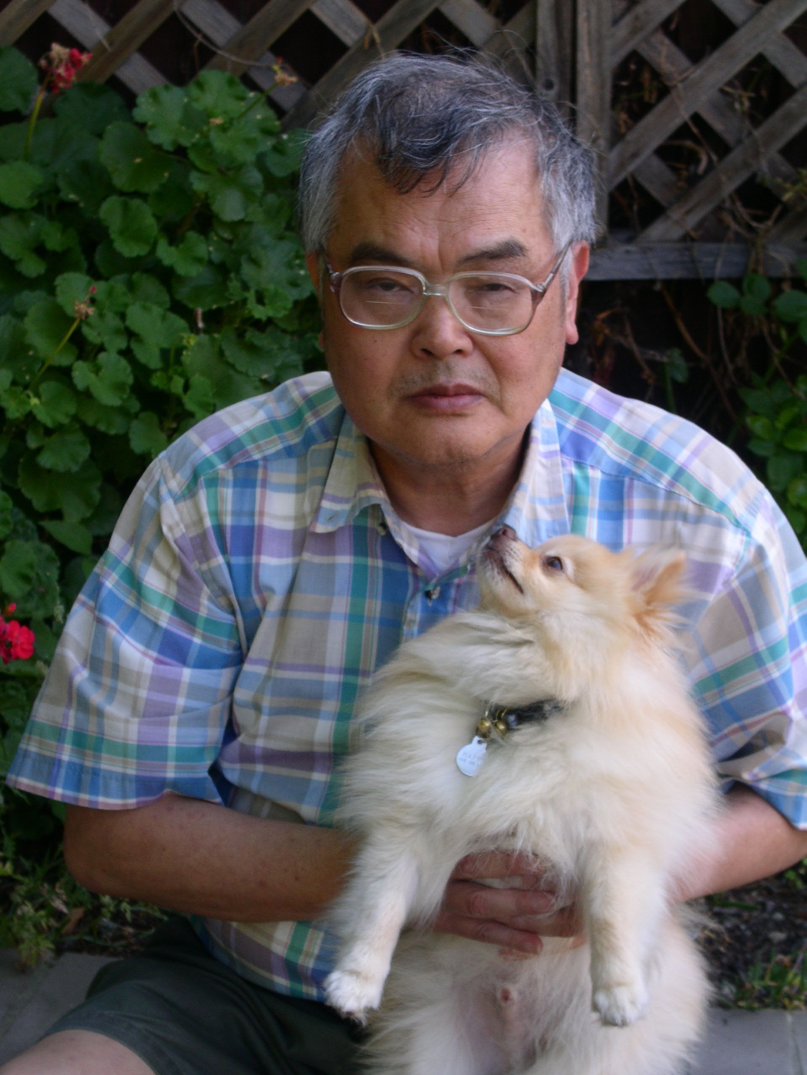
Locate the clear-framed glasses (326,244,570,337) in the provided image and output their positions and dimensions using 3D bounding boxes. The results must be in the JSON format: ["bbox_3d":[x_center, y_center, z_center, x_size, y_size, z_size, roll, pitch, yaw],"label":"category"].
[{"bbox_3d":[0.026,-0.171,1.616,0.141,0.050,0.143,3,22,4],"label":"clear-framed glasses"}]

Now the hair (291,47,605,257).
[{"bbox_3d":[0.031,-0.226,1.645,0.185,0.162,0.205,3,22,4],"label":"hair"}]

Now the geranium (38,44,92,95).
[{"bbox_3d":[-0.332,-0.460,2.500,0.050,0.048,0.048,1,18,0],"label":"geranium"}]

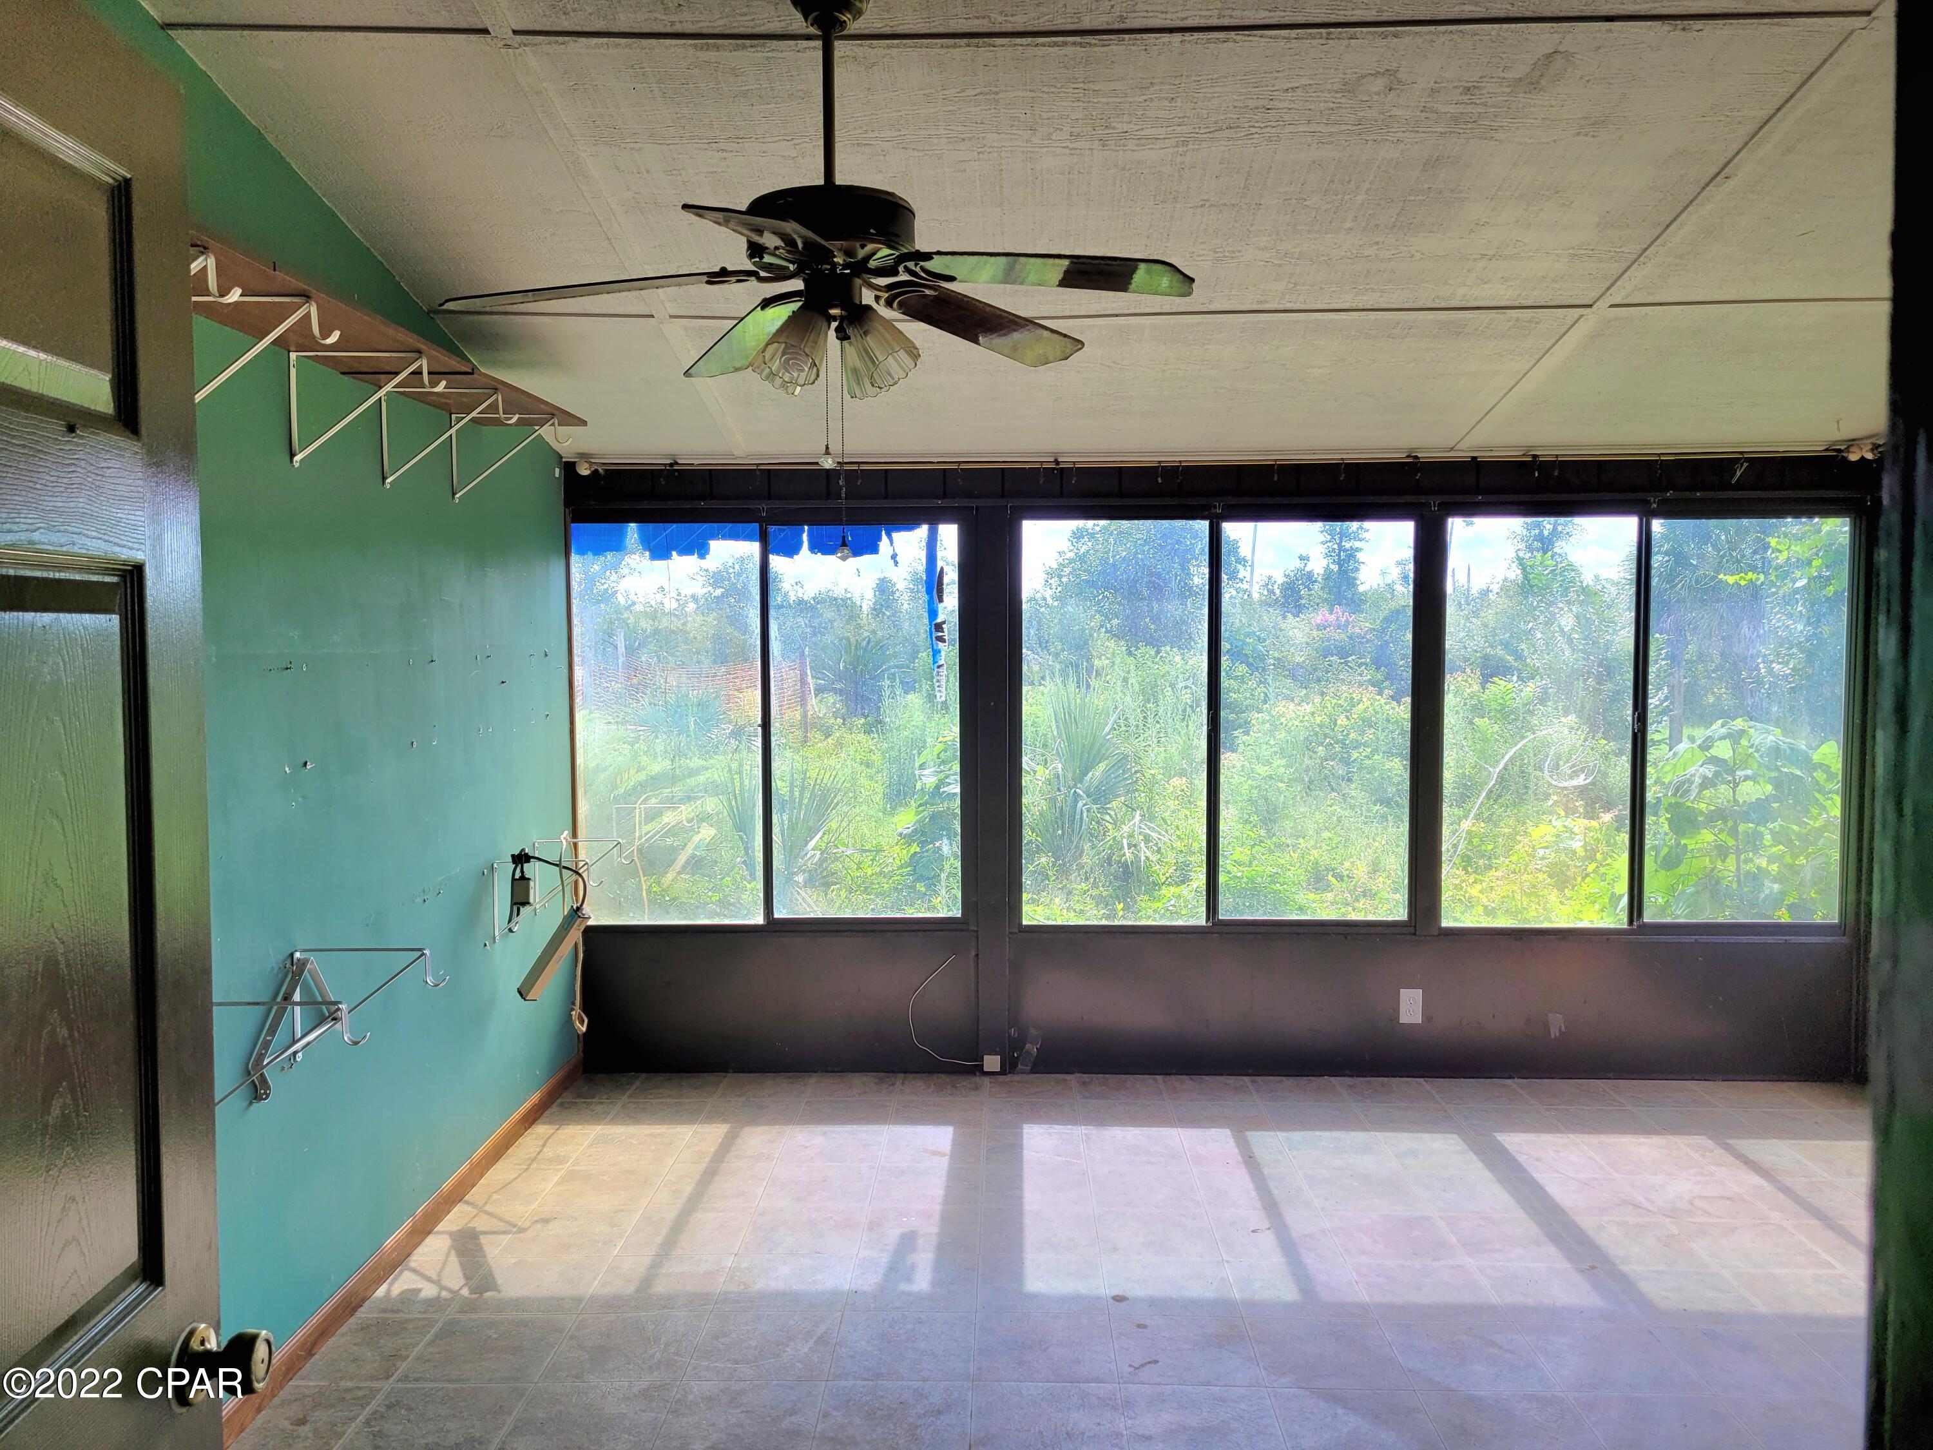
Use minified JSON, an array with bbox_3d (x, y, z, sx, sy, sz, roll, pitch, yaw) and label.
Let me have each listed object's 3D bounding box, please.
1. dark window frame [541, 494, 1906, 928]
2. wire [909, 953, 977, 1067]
[{"bbox_3d":[0.836,-0.021,5.066,4.481,1.530,0.100,0,4,2],"label":"dark window frame"},{"bbox_3d":[-0.079,1.008,5.133,0.248,0.399,0.030,0,4,2],"label":"wire"}]

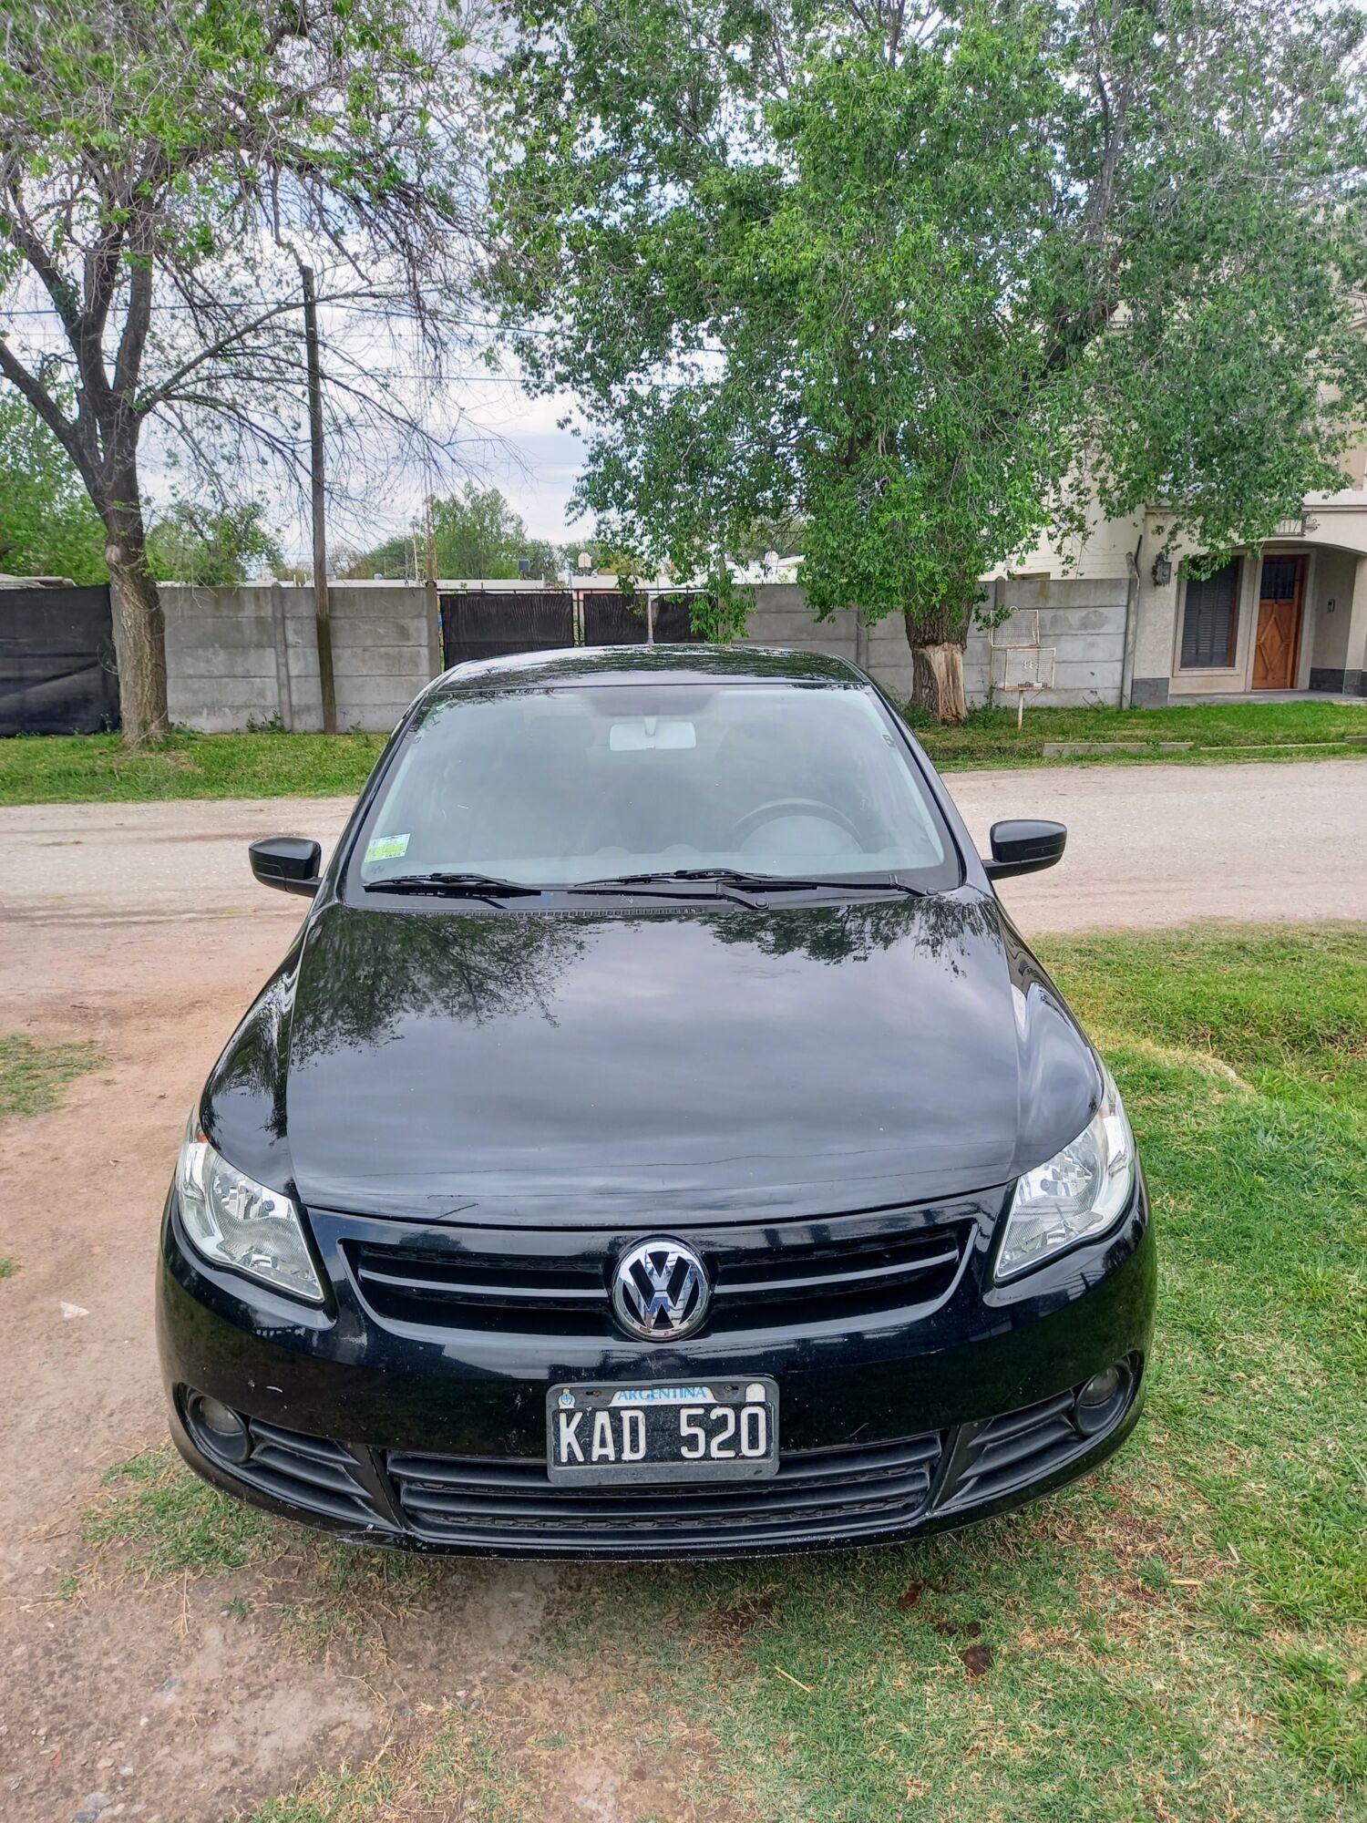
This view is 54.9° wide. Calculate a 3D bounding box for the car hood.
[{"bbox_3d":[-0.049,0.193,2.317,1.490,0.265,1.120,-1,13,-1],"label":"car hood"}]

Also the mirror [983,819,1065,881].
[{"bbox_3d":[0.793,-0.152,3.100,0.190,0.123,0.130,-1,13,-1],"label":"mirror"}]

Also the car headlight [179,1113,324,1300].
[{"bbox_3d":[-0.693,0.426,2.108,0.325,0.220,0.470,-1,13,-1],"label":"car headlight"}]

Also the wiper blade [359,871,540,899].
[{"bbox_3d":[-0.496,-0.047,2.786,0.420,0.050,0.060,3,14,17],"label":"wiper blade"}]

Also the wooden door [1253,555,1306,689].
[{"bbox_3d":[9.076,-4.392,20.000,0.760,2.020,0.100,-3,14,-7],"label":"wooden door"}]

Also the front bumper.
[{"bbox_3d":[-0.035,0.654,2.041,1.650,0.525,0.470,-1,13,-1],"label":"front bumper"}]

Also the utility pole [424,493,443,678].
[{"bbox_3d":[-3.218,-3.853,17.000,0.170,2.950,0.170,-3,14,-7],"label":"utility pole"}]

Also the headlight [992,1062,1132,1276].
[{"bbox_3d":[0.611,0.399,2.127,0.325,0.220,0.470,-1,13,-1],"label":"headlight"}]

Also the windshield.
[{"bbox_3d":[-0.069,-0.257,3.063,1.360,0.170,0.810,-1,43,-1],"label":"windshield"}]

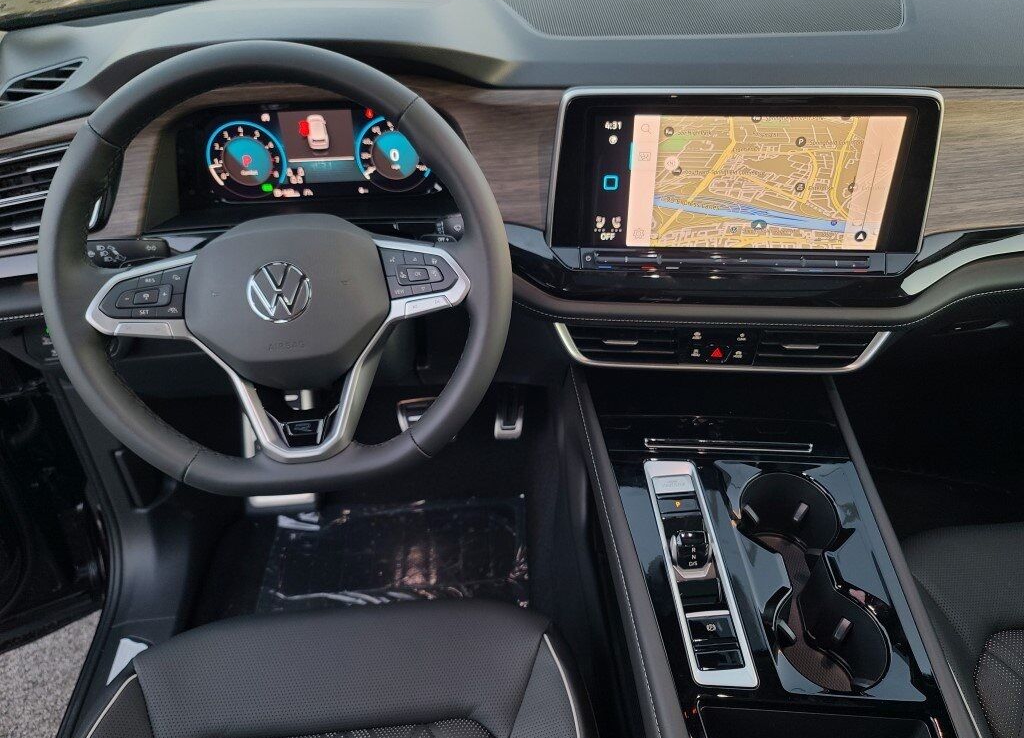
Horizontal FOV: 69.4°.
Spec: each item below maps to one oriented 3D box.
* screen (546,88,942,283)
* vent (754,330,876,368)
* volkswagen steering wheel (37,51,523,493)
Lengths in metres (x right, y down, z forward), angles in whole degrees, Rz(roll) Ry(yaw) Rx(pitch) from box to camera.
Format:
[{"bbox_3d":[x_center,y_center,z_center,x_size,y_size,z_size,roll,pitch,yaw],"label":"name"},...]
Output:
[{"bbox_3d":[0.215,-0.176,0.706,0.350,0.172,0.035,2,29,4],"label":"screen"},{"bbox_3d":[0.312,-0.025,0.762,0.125,0.045,0.032,1,32,1],"label":"vent"},{"bbox_3d":[-0.186,-0.073,0.613,0.372,0.364,0.080,-6,13,-3],"label":"volkswagen steering wheel"}]

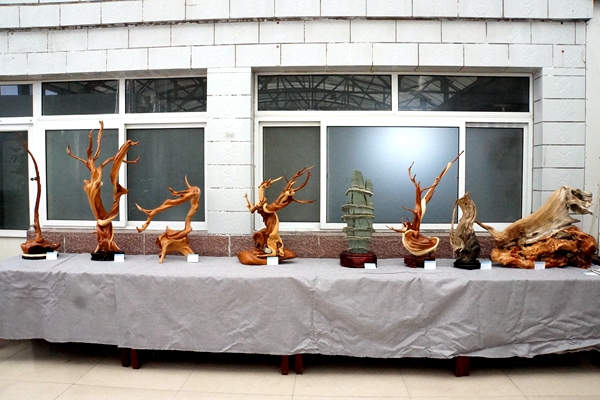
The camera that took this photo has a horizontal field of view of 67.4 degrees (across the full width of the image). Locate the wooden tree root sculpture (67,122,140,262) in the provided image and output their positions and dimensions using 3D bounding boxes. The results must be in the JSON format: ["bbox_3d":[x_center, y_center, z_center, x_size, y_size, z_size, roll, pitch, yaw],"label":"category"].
[{"bbox_3d":[-1.734,-0.110,3.962,0.659,1.180,0.360,0,2,3],"label":"wooden tree root sculpture"}]

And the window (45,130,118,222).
[{"bbox_3d":[-2.175,-0.252,4.460,0.750,0.930,0.050,0,3,3],"label":"window"}]

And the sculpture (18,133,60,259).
[{"bbox_3d":[-2.370,-0.033,4.050,0.360,1.130,0.250,0,3,3],"label":"sculpture"}]

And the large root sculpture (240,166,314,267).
[{"bbox_3d":[-0.206,0.128,3.920,0.640,0.830,0.320,0,3,3],"label":"large root sculpture"}]

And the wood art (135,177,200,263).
[{"bbox_3d":[-1.180,0.168,3.990,0.560,0.740,0.290,0,3,3],"label":"wood art"}]

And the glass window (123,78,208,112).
[{"bbox_3d":[-1.318,-1.023,4.380,0.820,0.345,0.050,0,3,3],"label":"glass window"}]

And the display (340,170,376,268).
[{"bbox_3d":[0.493,0.155,3.800,0.305,0.800,0.220,0,3,3],"label":"display"}]

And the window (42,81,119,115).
[{"bbox_3d":[-2.151,-0.997,4.409,0.775,0.326,0.050,0,2,3],"label":"window"}]

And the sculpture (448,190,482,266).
[{"bbox_3d":[1.334,0.250,3.633,0.250,0.624,0.220,0,2,3],"label":"sculpture"}]

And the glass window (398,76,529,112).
[{"bbox_3d":[1.514,-0.976,4.155,1.189,0.334,0.050,0,2,3],"label":"glass window"}]

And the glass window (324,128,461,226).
[{"bbox_3d":[0.870,-0.234,4.209,1.232,0.906,0.050,0,2,3],"label":"glass window"}]

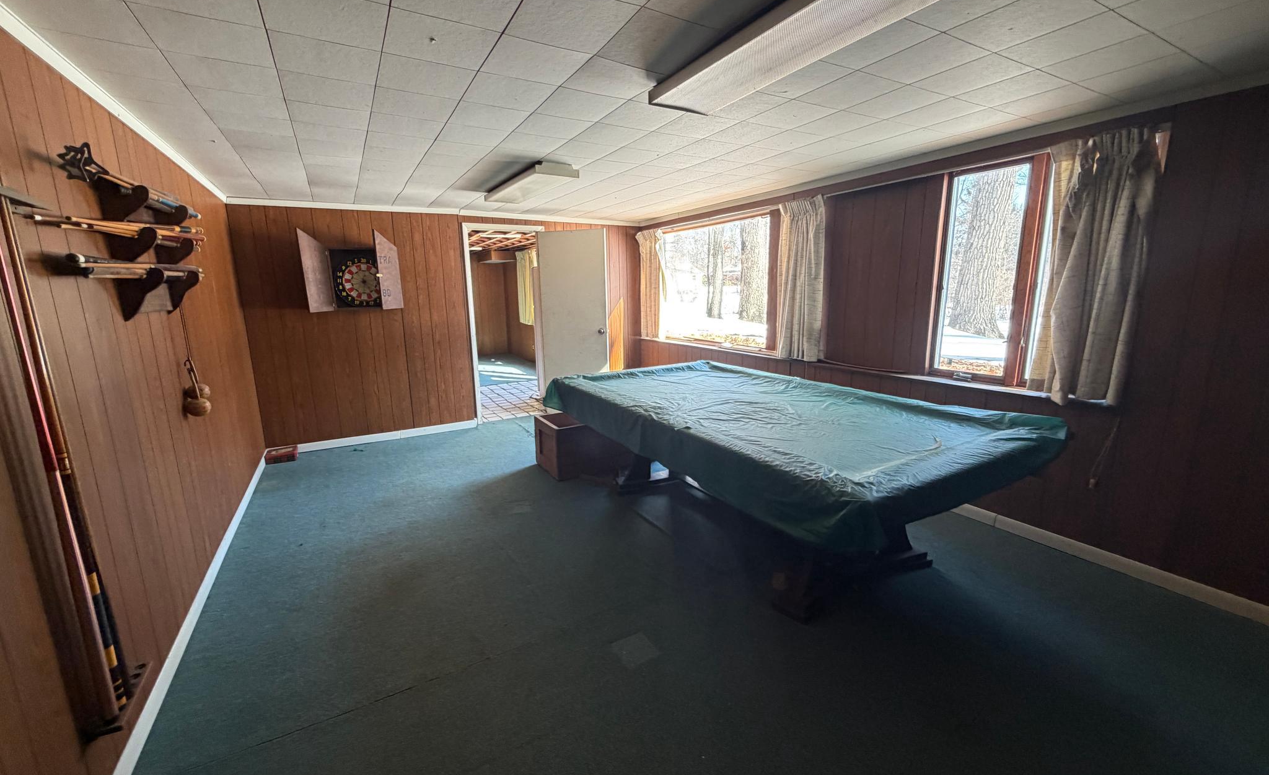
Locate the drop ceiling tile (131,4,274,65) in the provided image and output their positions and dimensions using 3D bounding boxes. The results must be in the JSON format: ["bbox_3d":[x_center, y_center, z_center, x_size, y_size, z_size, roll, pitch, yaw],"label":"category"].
[{"bbox_3d":[-1.292,-1.075,1.570,0.305,0.020,0.305,-7,12,-29],"label":"drop ceiling tile"}]

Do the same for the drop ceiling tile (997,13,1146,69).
[{"bbox_3d":[1.452,-1.159,1.714,0.305,0.020,0.305,-7,12,-29],"label":"drop ceiling tile"}]

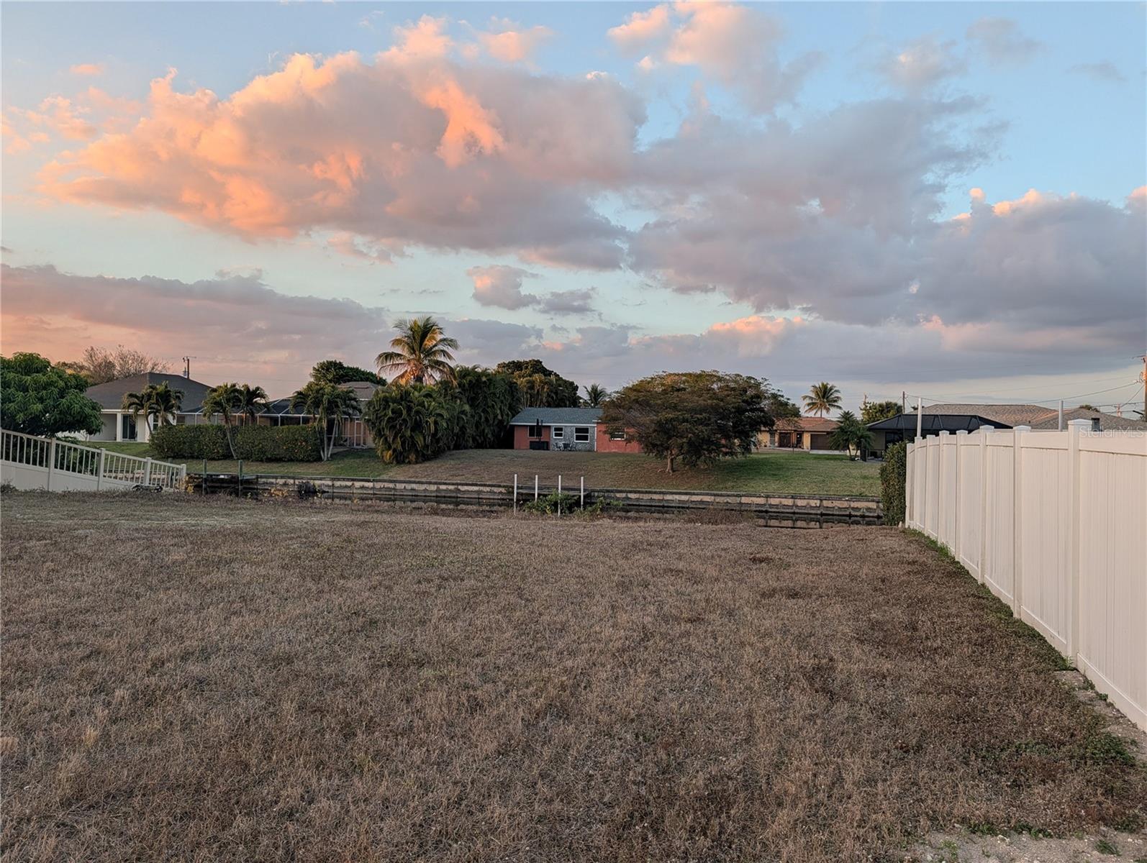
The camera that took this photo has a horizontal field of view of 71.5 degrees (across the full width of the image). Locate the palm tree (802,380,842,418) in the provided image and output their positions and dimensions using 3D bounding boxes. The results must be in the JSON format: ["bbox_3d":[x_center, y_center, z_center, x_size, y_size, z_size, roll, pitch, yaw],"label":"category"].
[{"bbox_3d":[37.412,-2.098,119.910,6.000,11.059,6.000,1,-1,0],"label":"palm tree"}]

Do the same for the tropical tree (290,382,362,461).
[{"bbox_3d":[-18.047,-0.783,58.000,5.000,5.672,4.600,1,-1,0],"label":"tropical tree"}]

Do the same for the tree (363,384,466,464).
[{"bbox_3d":[-12.085,-0.646,60.500,7.400,5.985,6.000,1,-1,0],"label":"tree"}]

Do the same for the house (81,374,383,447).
[{"bbox_3d":[-30.263,-2.065,72.000,24.000,6.300,14.000,1,-1,13],"label":"house"}]

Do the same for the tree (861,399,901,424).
[{"bbox_3d":[36.642,-0.447,94.944,5.000,6.908,5.000,1,-1,0],"label":"tree"}]

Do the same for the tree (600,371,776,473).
[{"bbox_3d":[8.179,-0.705,57.000,12.000,7.112,11.500,1,-1,0],"label":"tree"}]

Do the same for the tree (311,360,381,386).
[{"bbox_3d":[-25.215,-3.265,87.923,8.000,9.408,7.500,1,-1,0],"label":"tree"}]

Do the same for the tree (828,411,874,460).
[{"bbox_3d":[22.640,0.274,65.000,3.700,3.982,3.500,1,-1,0],"label":"tree"}]

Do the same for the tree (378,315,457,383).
[{"bbox_3d":[-13.055,-3.937,65.909,6.700,11.206,6.500,1,-1,0],"label":"tree"}]

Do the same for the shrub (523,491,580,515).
[{"bbox_3d":[-0.593,1.959,21.500,1.500,0.701,1.150,1,-1,0],"label":"shrub"}]

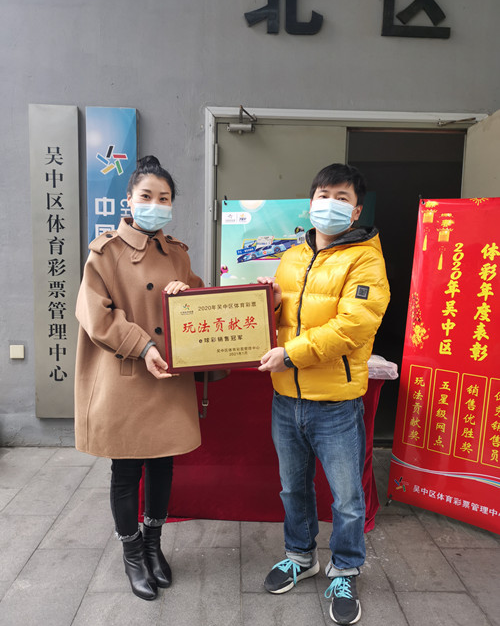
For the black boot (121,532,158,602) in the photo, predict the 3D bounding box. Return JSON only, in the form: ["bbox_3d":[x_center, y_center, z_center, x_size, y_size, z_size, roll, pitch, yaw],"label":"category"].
[{"bbox_3d":[-0.446,1.009,2.110,0.085,0.200,0.240,-3,8,-31],"label":"black boot"}]

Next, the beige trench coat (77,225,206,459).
[{"bbox_3d":[-0.435,0.095,2.006,0.500,0.910,0.380,-2,8,-27],"label":"beige trench coat"}]

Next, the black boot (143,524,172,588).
[{"bbox_3d":[-0.391,1.001,2.185,0.085,0.200,0.240,-3,8,-30],"label":"black boot"}]

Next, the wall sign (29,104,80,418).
[{"bbox_3d":[-1.253,-0.299,3.388,0.302,2.019,0.045,1,7,-1],"label":"wall sign"}]

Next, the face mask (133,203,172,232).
[{"bbox_3d":[-0.352,-0.344,1.870,0.145,0.110,0.090,-6,9,-24],"label":"face mask"}]

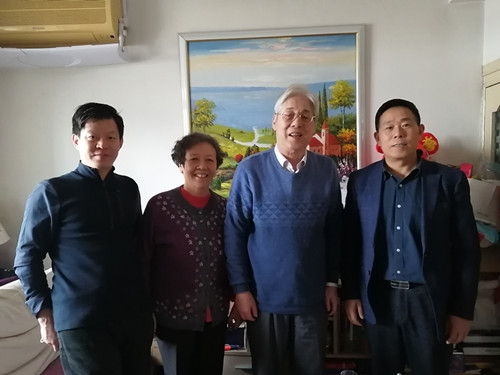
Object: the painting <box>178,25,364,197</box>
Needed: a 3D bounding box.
[{"bbox_3d":[0.143,-0.361,2.302,1.069,1.101,0.040,-2,5,2],"label":"painting"}]

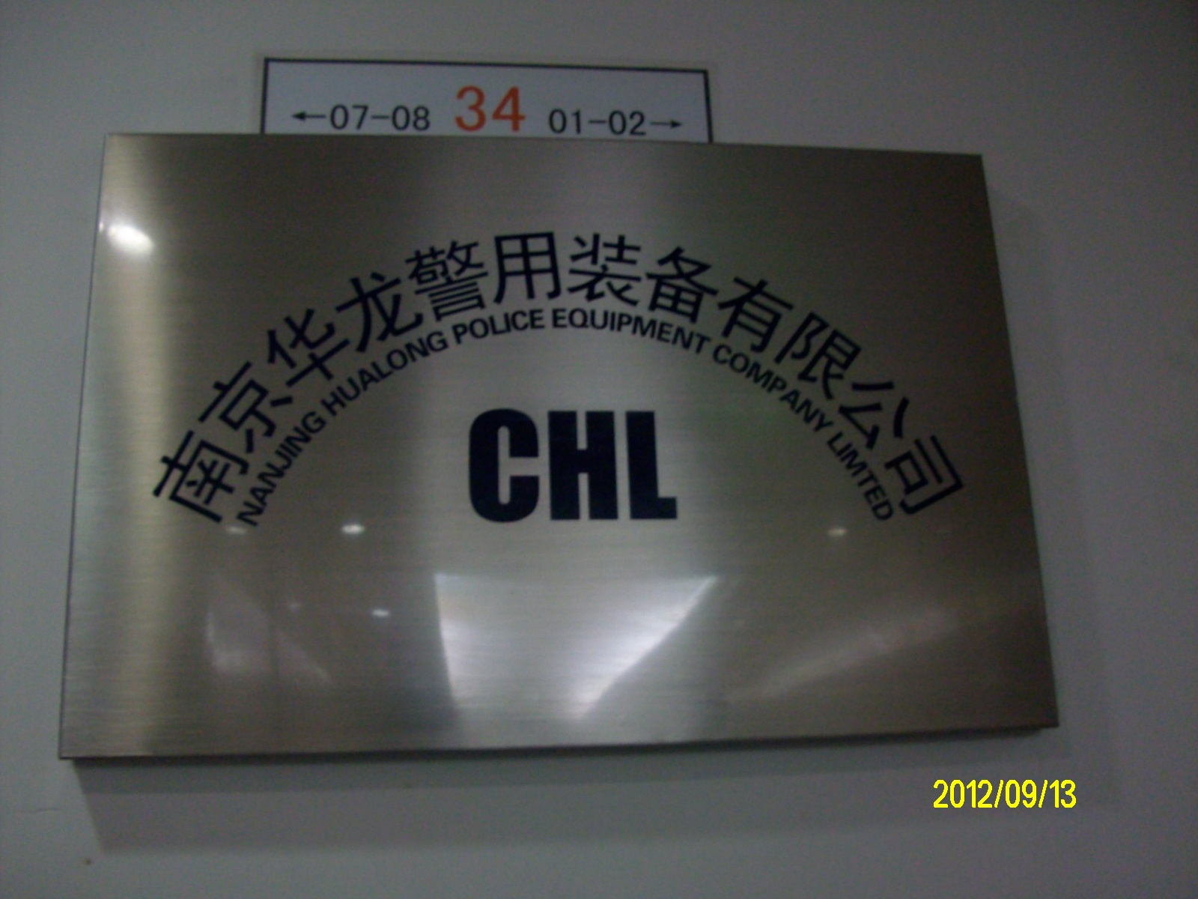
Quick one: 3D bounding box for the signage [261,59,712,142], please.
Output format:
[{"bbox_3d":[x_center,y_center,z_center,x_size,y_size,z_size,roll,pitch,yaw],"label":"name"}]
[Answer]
[{"bbox_3d":[-0.076,-0.242,0.831,0.318,0.073,0.010,0,-15,-6],"label":"signage"}]

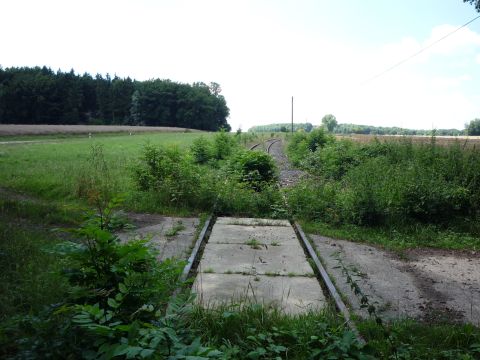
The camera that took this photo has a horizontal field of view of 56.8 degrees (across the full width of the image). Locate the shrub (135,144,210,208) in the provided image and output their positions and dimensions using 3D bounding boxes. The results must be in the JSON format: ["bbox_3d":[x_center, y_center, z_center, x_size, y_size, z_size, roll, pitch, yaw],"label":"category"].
[{"bbox_3d":[-1.450,-0.086,9.391,1.586,1.322,1.350,0,6,0],"label":"shrub"}]

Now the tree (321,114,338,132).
[{"bbox_3d":[61.855,-38.326,305.793,11.738,13.868,10.500,0,6,0],"label":"tree"}]

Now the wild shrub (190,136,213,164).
[{"bbox_3d":[-1.835,-1.382,21.148,1.014,1.372,1.050,0,6,0],"label":"wild shrub"}]

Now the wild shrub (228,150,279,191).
[{"bbox_3d":[0.367,-0.229,12.075,1.309,1.140,1.200,0,6,0],"label":"wild shrub"}]

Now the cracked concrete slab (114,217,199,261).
[{"bbox_3d":[-1.290,0.886,6.689,1.220,0.120,2.704,0,6,1],"label":"cracked concrete slab"}]

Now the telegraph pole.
[{"bbox_3d":[8.314,-9.641,70.388,0.200,7.107,0.200,0,6,0],"label":"telegraph pole"}]

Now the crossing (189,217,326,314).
[{"bbox_3d":[0.190,0.992,5.852,1.282,0.150,4.117,0,6,1],"label":"crossing"}]

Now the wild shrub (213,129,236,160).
[{"bbox_3d":[-0.824,-1.845,23.597,1.236,1.779,1.250,0,6,0],"label":"wild shrub"}]

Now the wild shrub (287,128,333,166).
[{"bbox_3d":[3.155,-1.445,20.141,2.020,1.777,1.900,0,6,0],"label":"wild shrub"}]

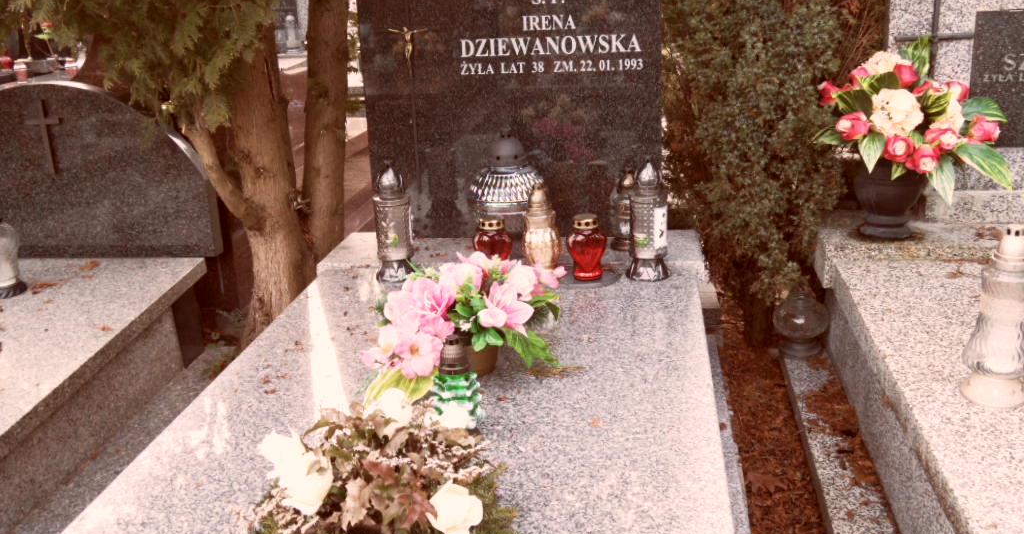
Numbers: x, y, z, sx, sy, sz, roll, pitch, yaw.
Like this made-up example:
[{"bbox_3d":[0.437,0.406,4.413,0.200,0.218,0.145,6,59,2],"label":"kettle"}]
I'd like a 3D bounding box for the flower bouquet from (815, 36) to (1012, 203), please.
[{"bbox_3d":[0.975,-0.359,2.317,0.460,0.385,0.380,0,19,9],"label":"flower bouquet"}]

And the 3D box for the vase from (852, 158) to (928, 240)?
[{"bbox_3d":[0.962,-0.175,2.400,0.183,0.175,0.183,0,19,9],"label":"vase"}]

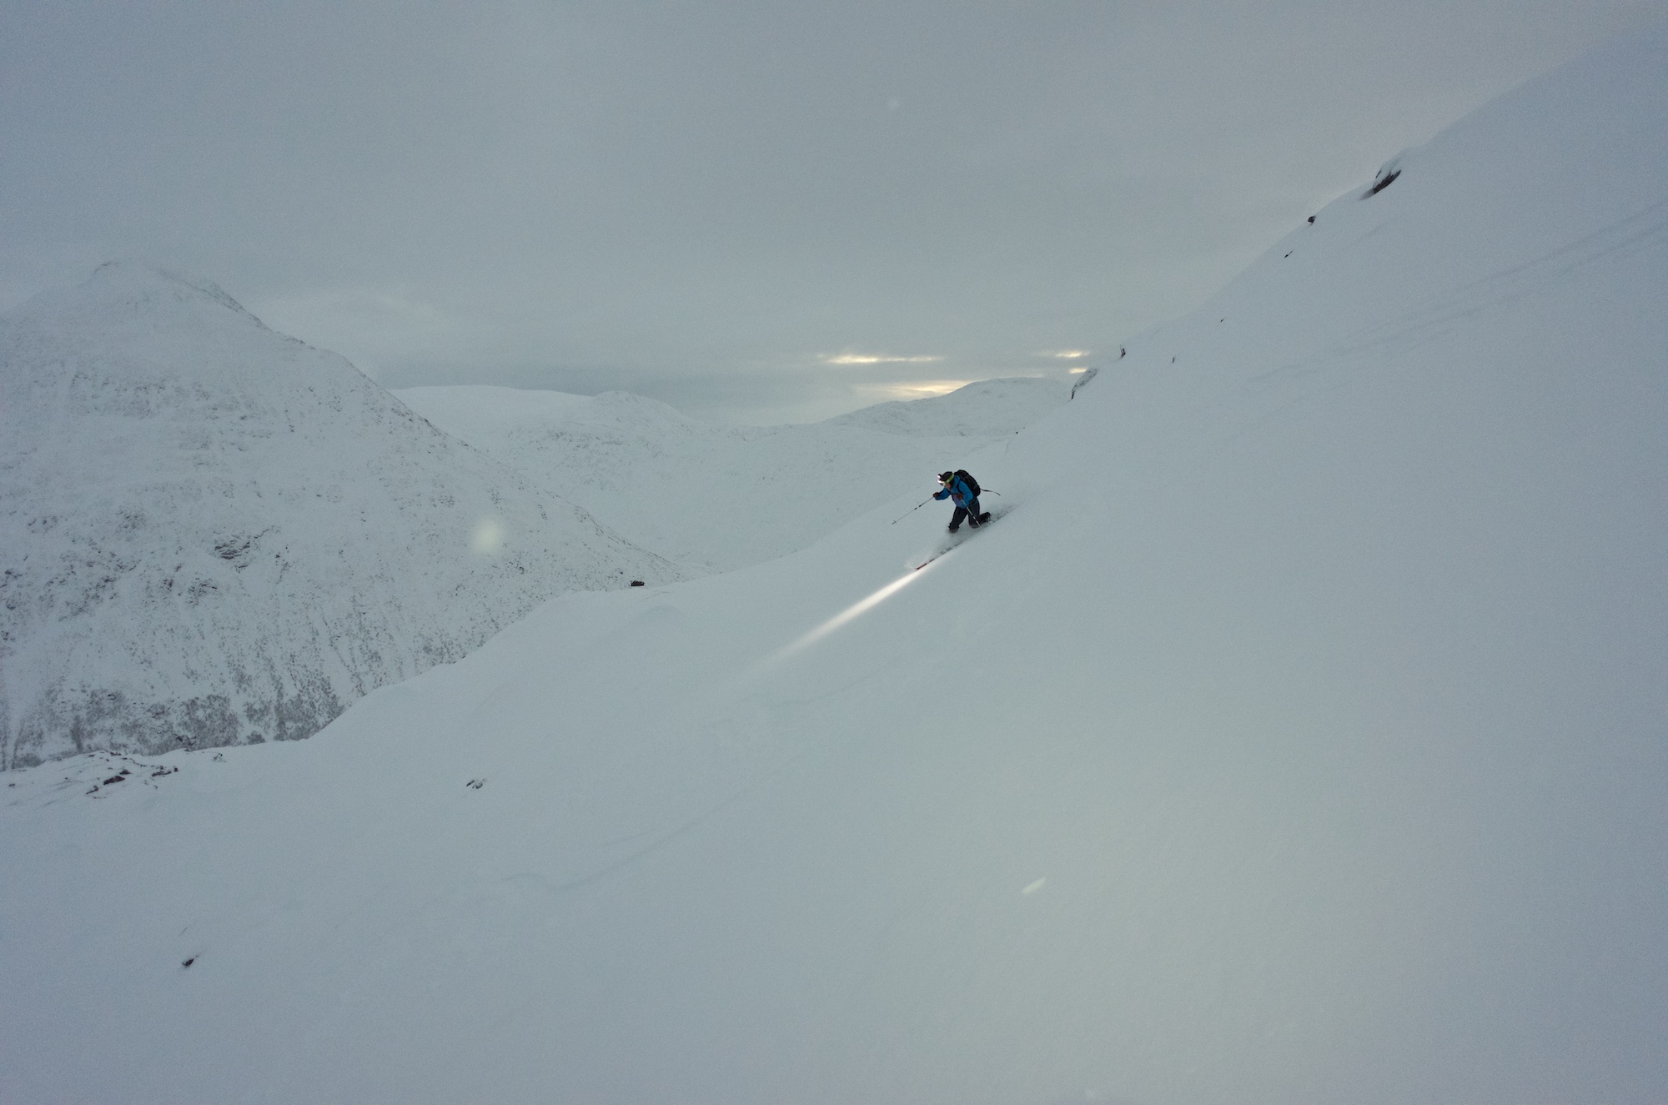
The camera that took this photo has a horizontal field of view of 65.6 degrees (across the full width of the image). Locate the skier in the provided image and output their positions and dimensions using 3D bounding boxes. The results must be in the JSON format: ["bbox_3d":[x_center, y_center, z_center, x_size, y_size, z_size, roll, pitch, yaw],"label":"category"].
[{"bbox_3d":[2.257,-0.868,23.000,0.900,1.230,0.680,-4,7,-35],"label":"skier"}]

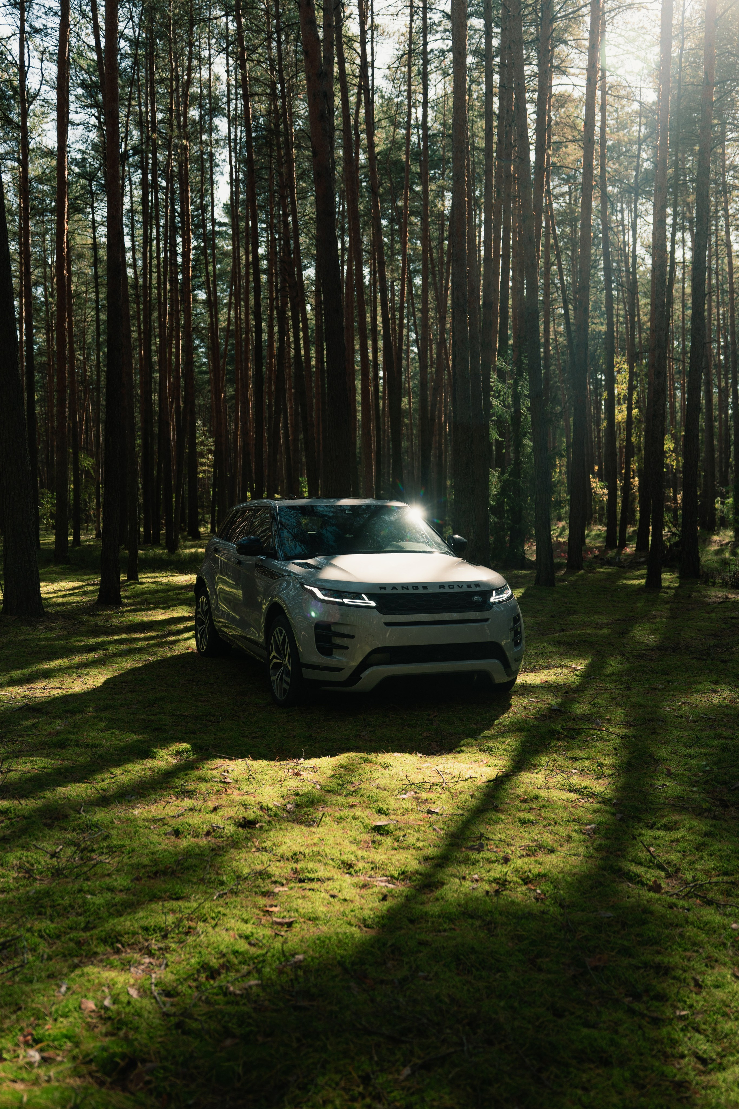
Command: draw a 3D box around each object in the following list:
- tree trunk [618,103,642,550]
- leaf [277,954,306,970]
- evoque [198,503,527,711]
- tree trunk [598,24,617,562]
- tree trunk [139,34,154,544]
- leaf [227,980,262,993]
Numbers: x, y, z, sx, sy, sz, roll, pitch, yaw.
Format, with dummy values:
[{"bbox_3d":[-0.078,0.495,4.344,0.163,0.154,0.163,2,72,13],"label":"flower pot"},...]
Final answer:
[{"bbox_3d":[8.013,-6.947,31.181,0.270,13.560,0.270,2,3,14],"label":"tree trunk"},{"bbox_3d":[-0.253,1.324,3.294,0.100,0.020,0.055,-2,3,-33],"label":"leaf"},{"bbox_3d":[-0.274,0.258,9.065,2.000,1.630,4.370,-1,3,-22],"label":"evoque"},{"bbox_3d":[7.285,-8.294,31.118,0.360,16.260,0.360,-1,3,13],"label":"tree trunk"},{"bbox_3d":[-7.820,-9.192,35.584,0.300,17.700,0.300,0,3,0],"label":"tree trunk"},{"bbox_3d":[-0.387,1.331,3.127,0.110,0.025,0.060,0,3,-8],"label":"leaf"}]

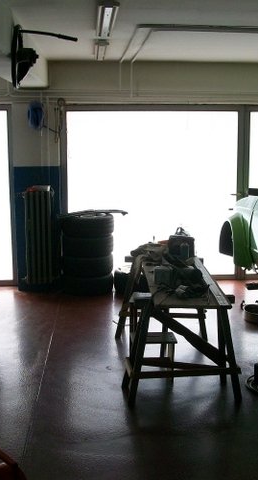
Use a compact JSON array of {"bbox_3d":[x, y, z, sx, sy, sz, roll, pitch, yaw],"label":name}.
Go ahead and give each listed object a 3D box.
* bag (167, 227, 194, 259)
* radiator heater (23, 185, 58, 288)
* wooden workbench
[{"bbox_3d":[0.453,0.021,5.410,0.210,0.270,0.170,-1,10,-3],"label":"bag"},{"bbox_3d":[-0.926,-0.034,6.553,0.320,1.040,0.170,-1,10,-3],"label":"radiator heater"},{"bbox_3d":[0.305,0.585,4.647,0.750,0.620,1.620,-1,10,-3],"label":"wooden workbench"}]

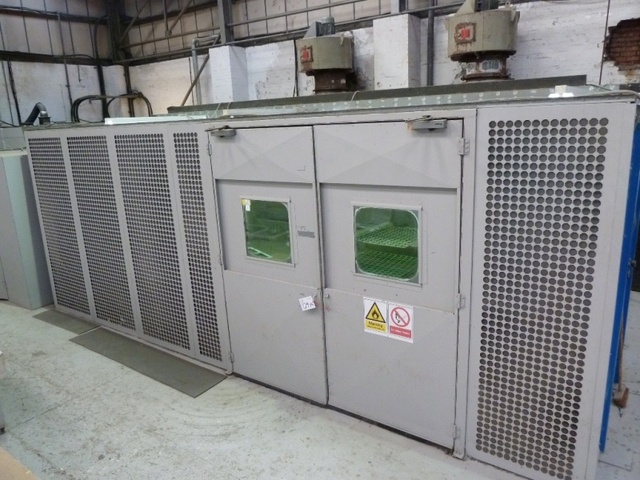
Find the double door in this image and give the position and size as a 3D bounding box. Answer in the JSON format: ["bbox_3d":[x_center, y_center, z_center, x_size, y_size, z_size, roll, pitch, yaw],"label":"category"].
[{"bbox_3d":[0.009,0.221,2.834,1.706,1.789,0.060,7,17,34],"label":"double door"}]

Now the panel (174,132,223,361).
[{"bbox_3d":[-0.888,0.084,3.428,0.257,1.731,0.030,7,17,34],"label":"panel"}]

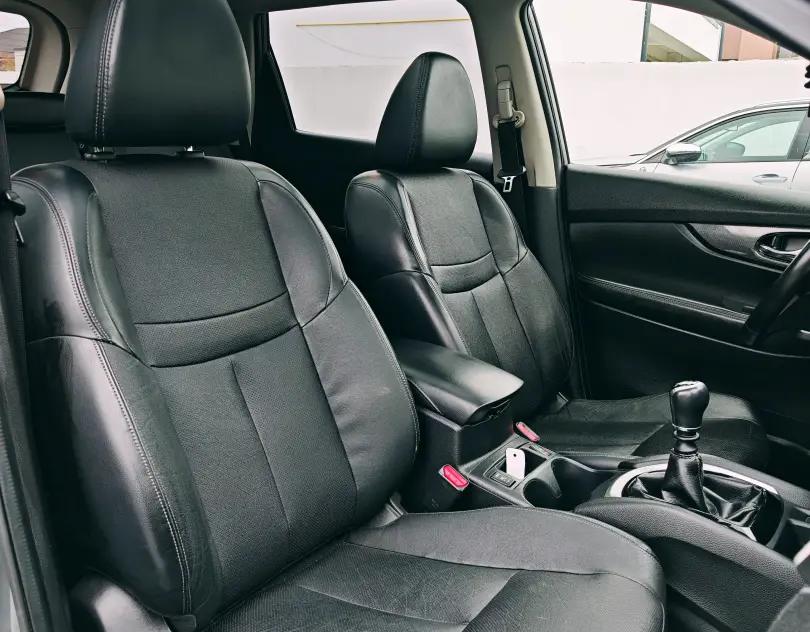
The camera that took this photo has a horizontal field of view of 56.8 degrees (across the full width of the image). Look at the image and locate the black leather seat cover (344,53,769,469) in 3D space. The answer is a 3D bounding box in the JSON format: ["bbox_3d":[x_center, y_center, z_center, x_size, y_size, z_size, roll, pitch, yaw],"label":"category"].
[{"bbox_3d":[0.313,-0.032,1.542,0.810,1.000,0.540,8,12,30],"label":"black leather seat cover"}]

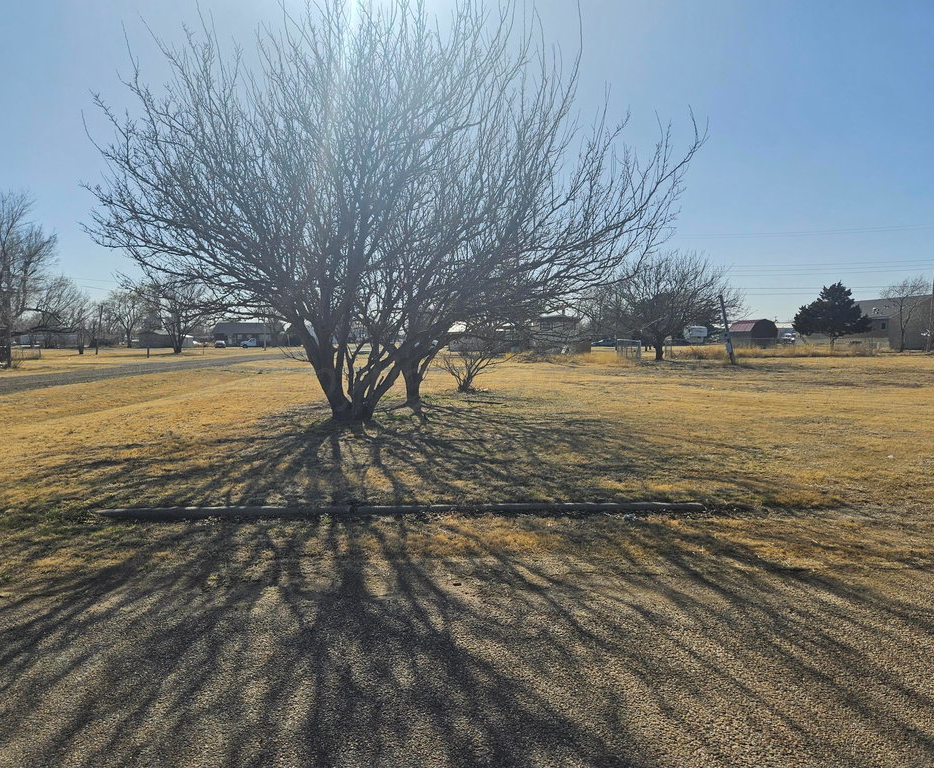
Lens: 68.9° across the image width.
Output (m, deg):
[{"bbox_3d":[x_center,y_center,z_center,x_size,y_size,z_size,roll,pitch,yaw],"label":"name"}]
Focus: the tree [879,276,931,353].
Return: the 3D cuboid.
[{"bbox_3d":[39.161,-6.306,60.767,4.000,6.890,3.800,2,5,33],"label":"tree"}]

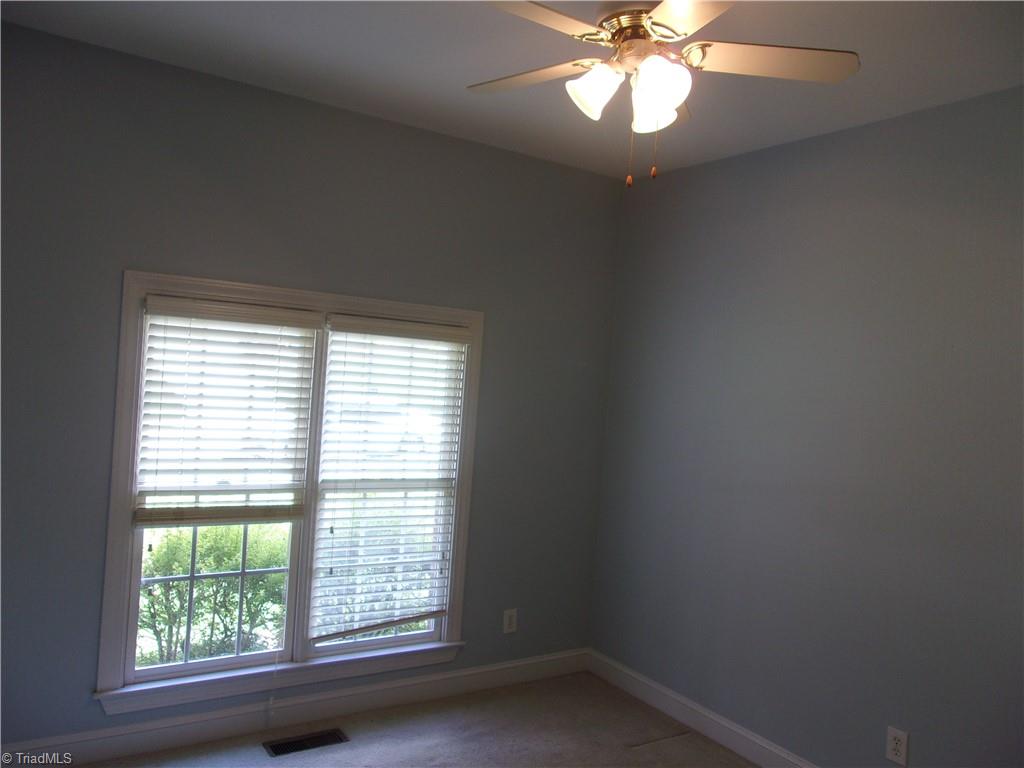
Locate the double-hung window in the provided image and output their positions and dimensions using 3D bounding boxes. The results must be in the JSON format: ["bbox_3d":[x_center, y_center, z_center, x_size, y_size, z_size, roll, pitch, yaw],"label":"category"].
[{"bbox_3d":[-0.873,0.461,3.487,1.618,1.704,0.130,3,1,-33],"label":"double-hung window"}]

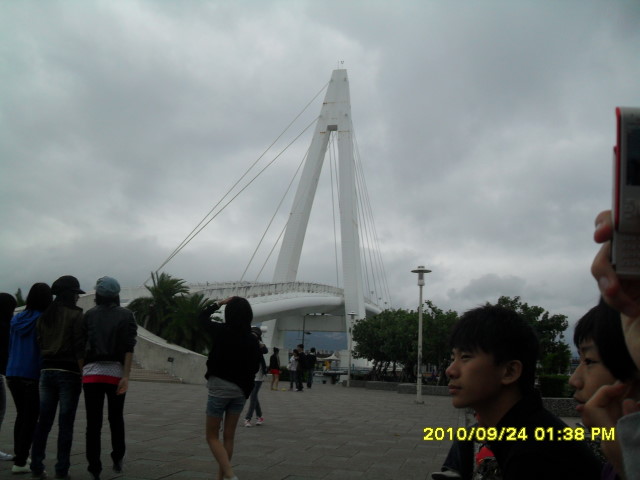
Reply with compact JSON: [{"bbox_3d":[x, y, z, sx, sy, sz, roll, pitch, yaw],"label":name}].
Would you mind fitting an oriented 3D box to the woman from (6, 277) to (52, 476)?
[{"bbox_3d":[-2.483,1.162,5.573,0.460,1.594,0.330,0,-11,12],"label":"woman"}]

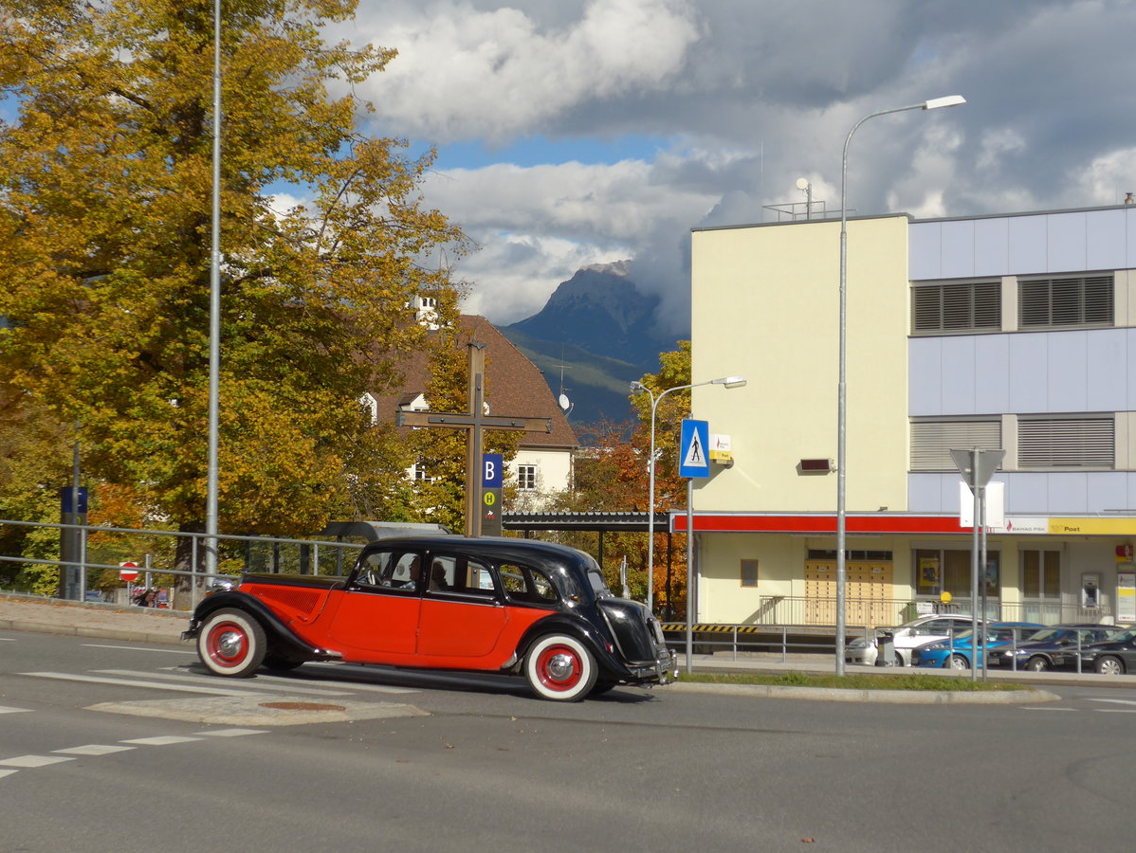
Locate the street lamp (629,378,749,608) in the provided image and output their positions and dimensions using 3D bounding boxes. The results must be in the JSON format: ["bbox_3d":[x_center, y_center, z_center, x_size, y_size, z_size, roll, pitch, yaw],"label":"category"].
[{"bbox_3d":[2.423,2.105,50.480,2.400,6.300,1.700,1,-2,-6],"label":"street lamp"}]

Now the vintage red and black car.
[{"bbox_3d":[-1.321,1.791,23.836,4.770,1.520,1.780,3,-2,13],"label":"vintage red and black car"}]

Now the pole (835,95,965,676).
[{"bbox_3d":[3.721,-0.460,27.276,1.480,6.550,0.300,0,-2,0],"label":"pole"}]

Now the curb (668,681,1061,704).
[{"bbox_3d":[3.050,2.785,25.400,4.200,0.150,0.600,2,-2,-8],"label":"curb"}]

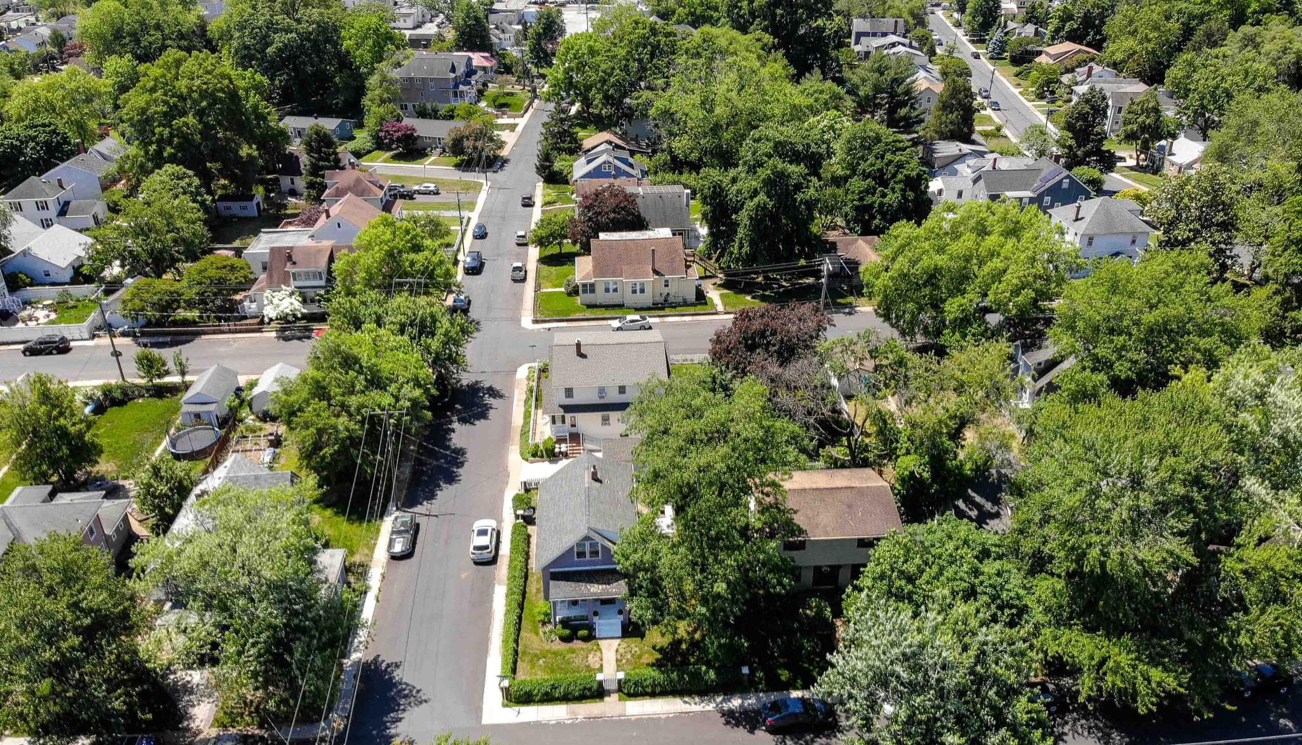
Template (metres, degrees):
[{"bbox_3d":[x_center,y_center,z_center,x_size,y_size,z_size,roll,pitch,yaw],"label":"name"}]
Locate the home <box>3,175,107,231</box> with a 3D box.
[{"bbox_3d":[-86.000,-25.382,131.656,9.800,7.800,8.200,-2,29,-4],"label":"home"}]

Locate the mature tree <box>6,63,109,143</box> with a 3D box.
[{"bbox_3d":[-113.107,-50.395,172.306,20.205,15.860,20.205,0,29,0],"label":"mature tree"}]

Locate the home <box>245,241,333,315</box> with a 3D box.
[{"bbox_3d":[-43.072,-12.483,110.736,8.800,7.200,9.000,-2,29,-4],"label":"home"}]

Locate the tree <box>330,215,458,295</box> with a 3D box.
[{"bbox_3d":[-32.971,-14.578,116.467,15.540,10.880,15.230,0,29,0],"label":"tree"}]

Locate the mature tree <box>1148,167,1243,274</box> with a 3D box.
[{"bbox_3d":[70.959,-20.187,118.192,12.660,13.920,12.660,0,29,0],"label":"mature tree"}]

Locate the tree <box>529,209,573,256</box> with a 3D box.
[{"bbox_3d":[-14.652,-20.528,132.315,6.220,6.210,6.090,0,29,0],"label":"tree"}]

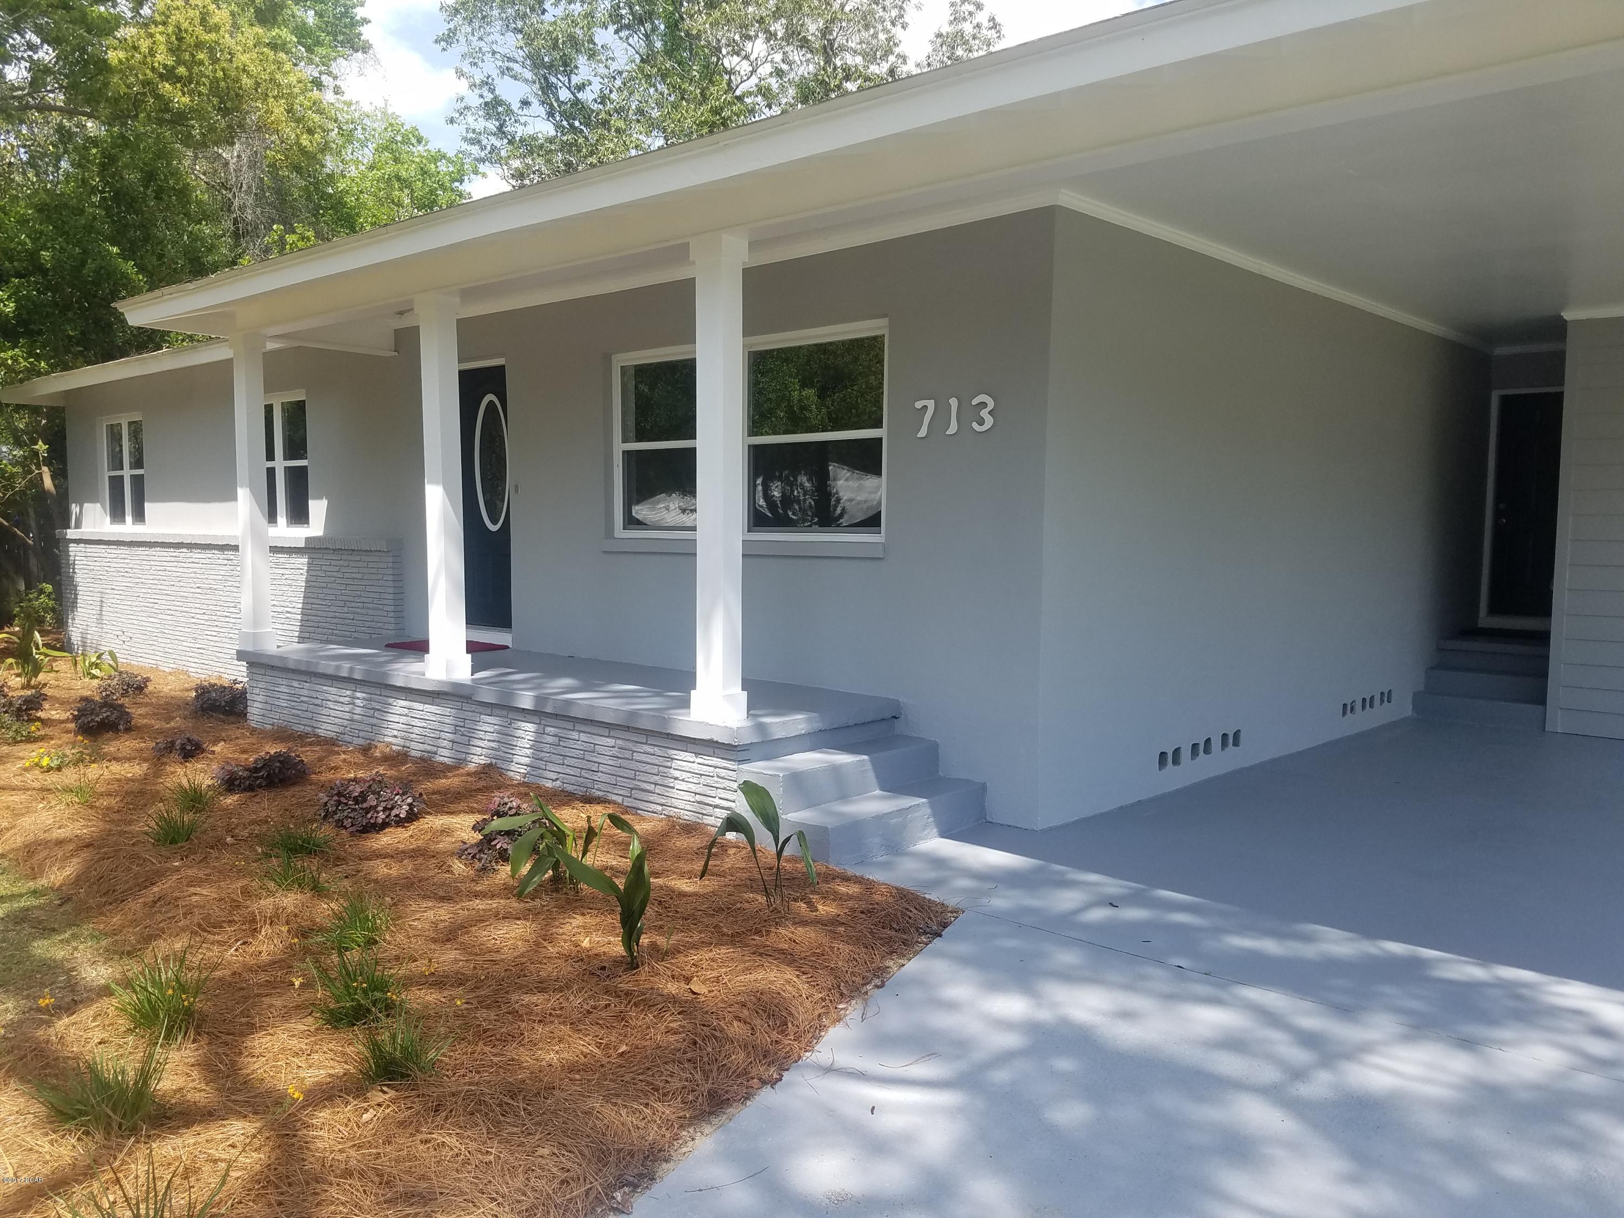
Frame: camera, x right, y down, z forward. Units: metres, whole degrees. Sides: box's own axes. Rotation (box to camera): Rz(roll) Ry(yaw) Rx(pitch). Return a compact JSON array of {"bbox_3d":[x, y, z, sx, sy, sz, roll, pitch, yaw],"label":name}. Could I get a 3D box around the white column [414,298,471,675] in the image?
[{"bbox_3d":[-2.380,-0.785,7.946,0.210,2.450,0.210,4,5,42],"label":"white column"}]

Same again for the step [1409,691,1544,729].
[{"bbox_3d":[5.686,0.834,10.297,1.040,0.200,0.330,4,5,42],"label":"step"}]

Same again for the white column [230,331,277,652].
[{"bbox_3d":[-4.431,-0.925,9.695,0.210,2.470,0.210,4,5,42],"label":"white column"}]

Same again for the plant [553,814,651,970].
[{"bbox_3d":[-0.742,0.989,4.306,0.346,0.548,0.300,0,4,0],"label":"plant"}]

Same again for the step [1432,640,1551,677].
[{"bbox_3d":[6.100,0.409,10.694,1.040,0.230,0.360,4,5,42],"label":"step"}]

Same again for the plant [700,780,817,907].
[{"bbox_3d":[-0.219,0.955,4.983,0.484,0.521,0.360,0,4,0],"label":"plant"}]

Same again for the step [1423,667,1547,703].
[{"bbox_3d":[5.902,0.642,10.506,1.040,0.190,0.310,4,5,42],"label":"step"}]

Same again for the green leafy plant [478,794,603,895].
[{"bbox_3d":[-1.137,0.996,5.137,0.520,0.401,0.400,0,4,0],"label":"green leafy plant"}]

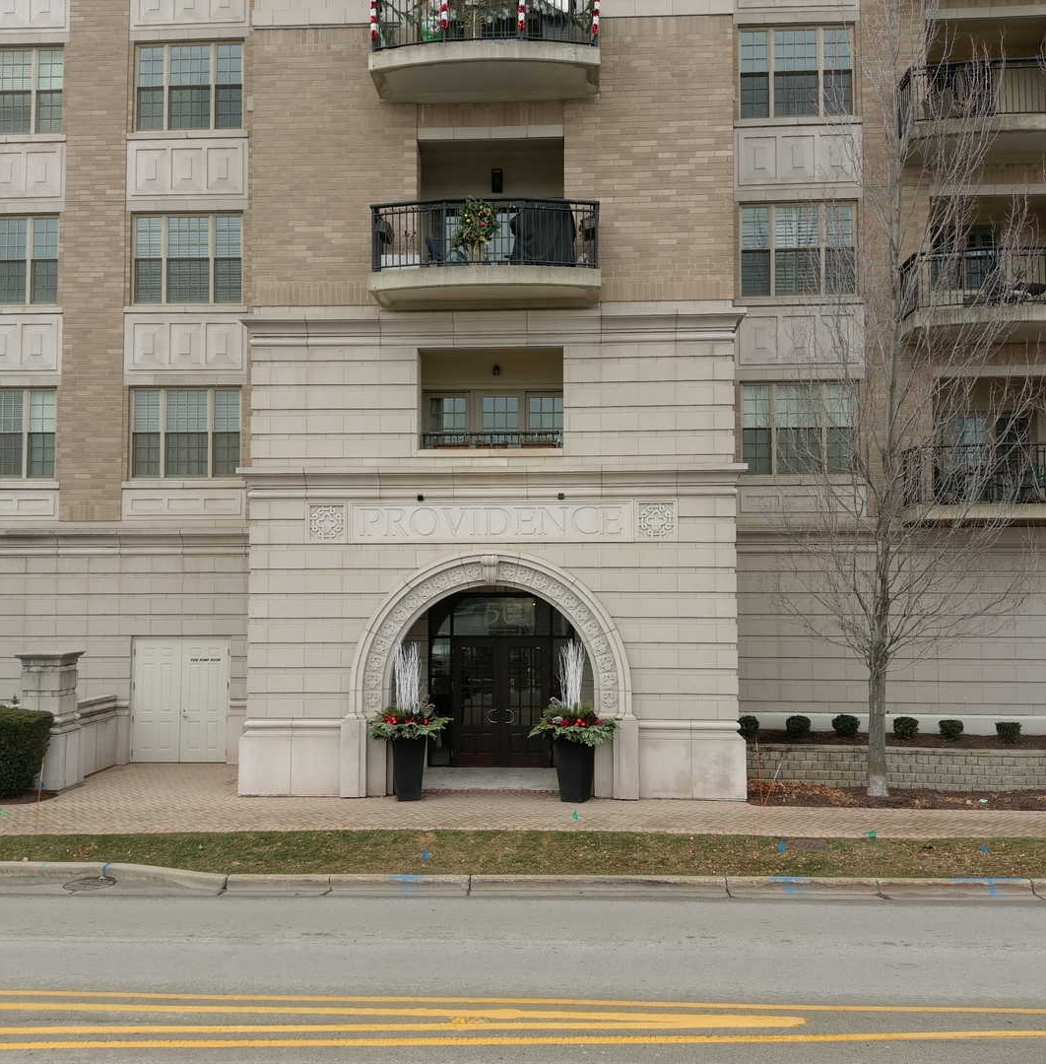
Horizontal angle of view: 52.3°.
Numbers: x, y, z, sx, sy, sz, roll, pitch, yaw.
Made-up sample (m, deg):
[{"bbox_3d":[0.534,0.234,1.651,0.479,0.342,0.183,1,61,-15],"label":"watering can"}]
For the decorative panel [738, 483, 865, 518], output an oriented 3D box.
[{"bbox_3d":[5.256,-0.592,20.152,2.455,0.599,0.140,0,-3,3],"label":"decorative panel"}]

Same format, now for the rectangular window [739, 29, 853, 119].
[{"bbox_3d":[5.314,-8.916,20.682,2.180,1.810,0.150,0,-2,3],"label":"rectangular window"}]

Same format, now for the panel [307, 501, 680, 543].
[{"bbox_3d":[-0.511,-0.164,17.531,6.130,0.670,0.100,0,-3,3],"label":"panel"}]

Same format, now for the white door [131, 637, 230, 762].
[{"bbox_3d":[-6.561,3.222,20.439,1.930,2.380,0.120,0,-3,3],"label":"white door"}]

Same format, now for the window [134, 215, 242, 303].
[{"bbox_3d":[-6.641,-5.421,21.115,2.181,1.792,0.180,0,-3,3],"label":"window"}]

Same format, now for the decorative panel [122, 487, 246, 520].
[{"bbox_3d":[-6.554,-0.547,20.615,2.440,0.640,0.120,0,-3,3],"label":"decorative panel"}]

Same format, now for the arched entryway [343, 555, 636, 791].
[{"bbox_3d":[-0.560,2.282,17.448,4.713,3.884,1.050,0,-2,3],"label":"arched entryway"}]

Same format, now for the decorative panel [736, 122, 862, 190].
[{"bbox_3d":[5.307,-7.208,20.510,2.400,1.280,0.130,0,-2,3],"label":"decorative panel"}]

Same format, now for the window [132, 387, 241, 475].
[{"bbox_3d":[-6.647,-1.956,21.022,2.200,1.810,0.150,0,-2,3],"label":"window"}]

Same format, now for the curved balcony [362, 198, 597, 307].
[{"bbox_3d":[-0.568,-4.330,16.736,3.570,1.428,1.270,0,-2,3],"label":"curved balcony"}]

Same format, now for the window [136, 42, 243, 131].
[{"bbox_3d":[-6.665,-8.888,21.280,2.187,1.809,0.180,0,-3,3],"label":"window"}]

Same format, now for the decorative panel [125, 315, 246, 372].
[{"bbox_3d":[-6.655,-3.693,20.996,2.450,1.210,0.130,0,-2,3],"label":"decorative panel"}]

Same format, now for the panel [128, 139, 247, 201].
[{"bbox_3d":[-6.592,-7.119,20.958,2.410,1.250,0.120,0,-3,3],"label":"panel"}]

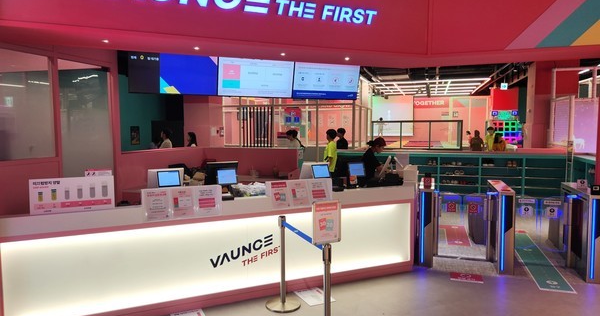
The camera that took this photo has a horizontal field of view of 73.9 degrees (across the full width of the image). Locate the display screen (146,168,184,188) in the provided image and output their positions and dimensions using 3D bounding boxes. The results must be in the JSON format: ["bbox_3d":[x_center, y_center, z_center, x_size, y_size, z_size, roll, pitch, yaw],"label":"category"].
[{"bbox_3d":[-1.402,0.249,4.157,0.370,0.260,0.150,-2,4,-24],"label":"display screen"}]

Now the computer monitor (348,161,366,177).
[{"bbox_3d":[0.721,0.148,5.000,0.230,0.180,0.040,-1,-16,-16],"label":"computer monitor"}]

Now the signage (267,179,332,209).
[{"bbox_3d":[0.000,0.399,4.378,0.740,0.300,0.060,-2,-14,-23],"label":"signage"}]

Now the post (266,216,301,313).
[{"bbox_3d":[-0.172,1.042,4.028,0.355,0.910,0.355,0,3,0],"label":"post"}]

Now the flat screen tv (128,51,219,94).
[{"bbox_3d":[-1.783,-1.242,5.679,1.216,0.690,0.070,-2,10,-24],"label":"flat screen tv"}]

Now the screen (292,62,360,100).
[{"bbox_3d":[0.444,-1.317,6.655,1.216,0.690,0.070,-2,10,-24],"label":"screen"}]

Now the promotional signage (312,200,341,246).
[{"bbox_3d":[0.203,0.482,2.931,0.228,0.315,0.025,-2,4,-24],"label":"promotional signage"}]

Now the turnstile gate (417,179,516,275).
[{"bbox_3d":[2.315,0.904,5.652,1.120,1.020,1.200,1,4,19],"label":"turnstile gate"}]

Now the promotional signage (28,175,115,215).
[{"bbox_3d":[-2.095,0.344,3.660,0.670,0.315,0.030,-2,2,-20],"label":"promotional signage"}]

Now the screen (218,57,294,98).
[{"bbox_3d":[-0.670,-1.280,6.167,1.216,0.690,0.070,-2,10,-24],"label":"screen"}]

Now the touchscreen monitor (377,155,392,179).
[{"bbox_3d":[1.111,0.130,5.200,0.050,0.310,0.350,25,11,14],"label":"touchscreen monitor"}]

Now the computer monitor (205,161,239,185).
[{"bbox_3d":[-0.900,0.196,4.600,0.370,0.310,0.160,-2,-6,-17],"label":"computer monitor"}]

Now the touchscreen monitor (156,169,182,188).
[{"bbox_3d":[-1.375,0.224,4.200,0.240,0.185,0.040,-2,-18,-27],"label":"touchscreen monitor"}]

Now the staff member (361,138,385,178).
[{"bbox_3d":[1.018,0.578,5.550,0.450,1.680,0.460,0,4,8],"label":"staff member"}]

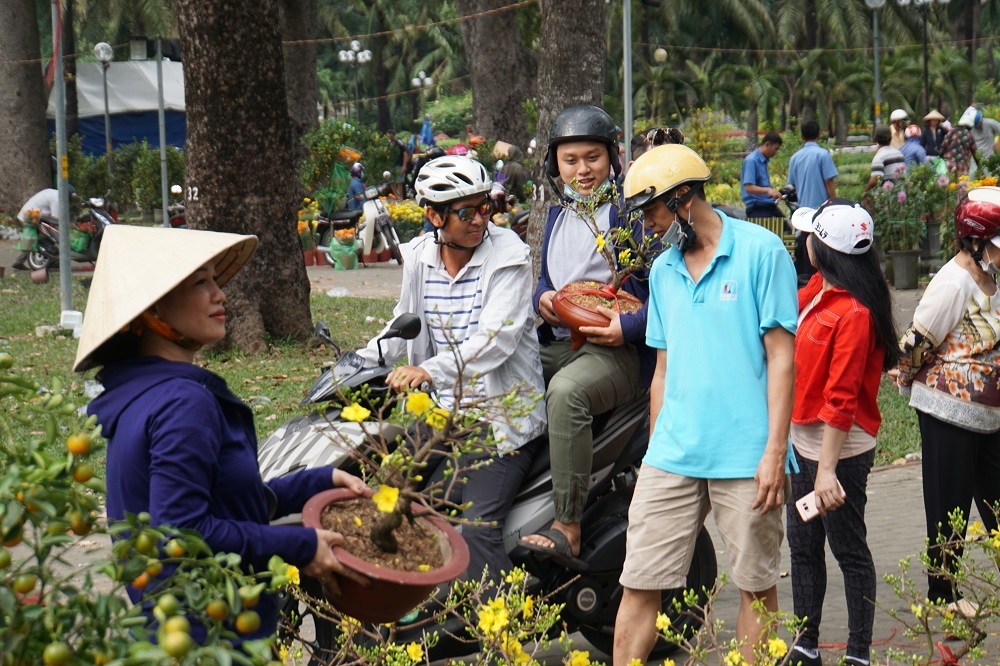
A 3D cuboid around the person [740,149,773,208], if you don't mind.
[{"bbox_3d":[2.629,-1.246,25.500,0.500,1.580,0.480,1,5,17],"label":"person"}]

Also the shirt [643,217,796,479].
[{"bbox_3d":[0.631,0.033,7.200,0.460,0.740,0.280,3,6,33],"label":"shirt"}]

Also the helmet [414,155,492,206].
[{"bbox_3d":[-0.143,-0.471,7.800,0.270,0.165,0.210,4,6,44],"label":"helmet"}]

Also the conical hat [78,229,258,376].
[{"bbox_3d":[-0.686,-0.127,4.765,0.430,0.186,0.430,-37,1,0],"label":"conical hat"}]

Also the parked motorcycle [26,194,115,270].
[{"bbox_3d":[-5.541,-1.358,32.910,1.830,1.080,0.680,2,6,33],"label":"parked motorcycle"}]

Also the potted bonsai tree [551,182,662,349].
[{"bbox_3d":[0.316,-0.219,7.649,0.350,0.520,0.320,11,22,0],"label":"potted bonsai tree"}]

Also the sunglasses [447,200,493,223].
[{"bbox_3d":[-0.117,-0.372,7.652,0.144,0.047,0.145,-8,11,-39],"label":"sunglasses"}]

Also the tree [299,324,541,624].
[{"bbox_3d":[-0.163,0.212,4.596,0.400,0.600,0.380,18,18,0],"label":"tree"}]

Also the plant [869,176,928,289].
[{"bbox_3d":[3.945,-0.982,24.950,0.560,1.080,0.560,-2,5,0],"label":"plant"}]

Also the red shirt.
[{"bbox_3d":[1.078,0.069,8.050,0.270,0.520,0.410,-3,5,-27],"label":"red shirt"}]

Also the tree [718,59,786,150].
[{"bbox_3d":[7.794,-7.023,78.000,2.250,2.900,2.250,-2,5,0],"label":"tree"}]

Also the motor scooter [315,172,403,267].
[{"bbox_3d":[-1.696,-1.370,30.500,0.680,1.120,1.860,-4,6,-41],"label":"motor scooter"}]

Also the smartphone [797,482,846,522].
[{"bbox_3d":[1.073,0.563,8.450,0.160,0.074,0.009,-31,-11,5],"label":"smartphone"}]

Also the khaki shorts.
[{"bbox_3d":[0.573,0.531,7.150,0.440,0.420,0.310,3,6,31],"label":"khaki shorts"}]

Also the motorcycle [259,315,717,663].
[{"bbox_3d":[-0.060,0.515,7.800,1.930,1.150,0.710,-4,6,-35],"label":"motorcycle"}]

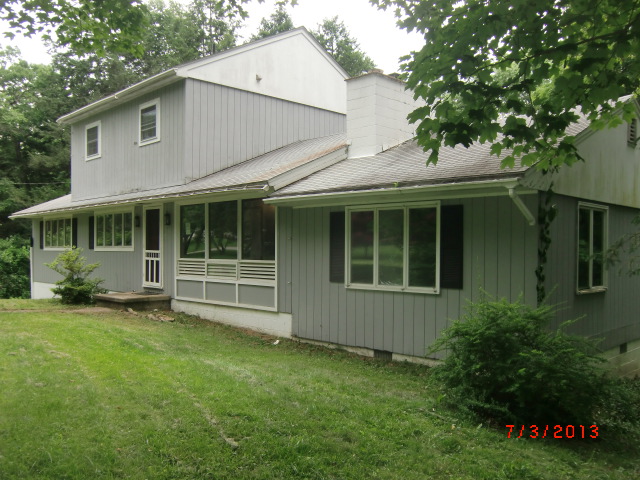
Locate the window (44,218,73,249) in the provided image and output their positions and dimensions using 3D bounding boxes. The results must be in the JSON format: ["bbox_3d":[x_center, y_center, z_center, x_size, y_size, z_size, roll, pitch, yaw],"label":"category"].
[{"bbox_3d":[-9.138,-0.236,18.646,2.572,1.112,0.140,-1,-1,44],"label":"window"}]

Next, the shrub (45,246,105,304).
[{"bbox_3d":[-6.931,0.978,15.200,1.700,1.587,1.550,0,-1,-25],"label":"shrub"}]

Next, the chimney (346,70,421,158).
[{"bbox_3d":[1.412,-2.564,11.651,0.769,1.712,1.615,-1,-1,44],"label":"chimney"}]

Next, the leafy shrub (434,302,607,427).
[{"bbox_3d":[2.228,1.298,6.050,1.880,1.275,1.650,0,-1,20],"label":"leafy shrub"}]

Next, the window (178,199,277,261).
[{"bbox_3d":[-2.178,-0.222,11.846,3.642,1.327,0.140,-1,-1,44],"label":"window"}]

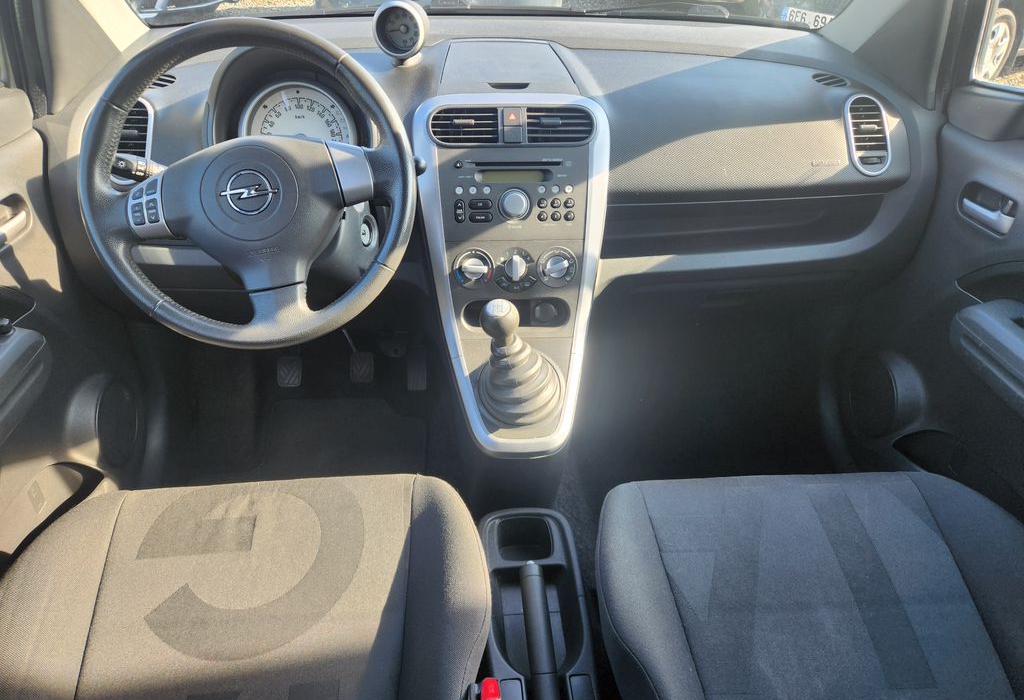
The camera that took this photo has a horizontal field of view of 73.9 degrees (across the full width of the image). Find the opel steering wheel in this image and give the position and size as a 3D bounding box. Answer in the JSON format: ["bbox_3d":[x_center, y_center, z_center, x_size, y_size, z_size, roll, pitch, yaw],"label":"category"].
[{"bbox_3d":[-0.300,-0.189,0.801,0.370,0.370,0.100,-11,10,-4],"label":"opel steering wheel"}]

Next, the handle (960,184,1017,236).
[{"bbox_3d":[0.679,-0.199,0.970,0.032,0.052,0.105,-1,26,-4],"label":"handle"}]

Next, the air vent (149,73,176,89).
[{"bbox_3d":[-0.534,-0.407,1.030,0.054,0.032,0.020,-1,-11,-4],"label":"air vent"}]

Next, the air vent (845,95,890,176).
[{"bbox_3d":[0.539,-0.325,1.030,0.062,0.124,0.035,-7,13,1],"label":"air vent"}]

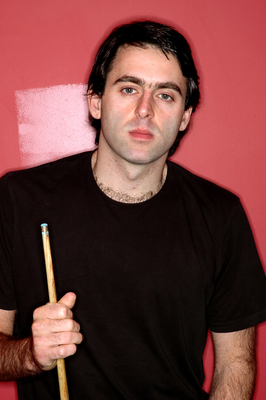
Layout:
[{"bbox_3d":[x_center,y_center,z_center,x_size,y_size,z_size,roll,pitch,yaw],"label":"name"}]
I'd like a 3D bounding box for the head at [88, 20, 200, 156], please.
[{"bbox_3d":[0.020,-0.197,1.820,0.195,0.252,0.235,8,0,-1],"label":"head"}]

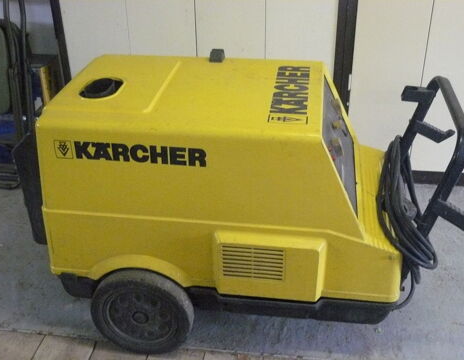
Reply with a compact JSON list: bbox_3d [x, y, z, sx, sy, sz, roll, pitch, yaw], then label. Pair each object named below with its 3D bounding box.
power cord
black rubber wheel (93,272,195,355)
[{"bbox_3d":[0.506,0.131,1.762,0.175,0.381,0.556,4,29,7],"label":"power cord"},{"bbox_3d":[-0.273,0.400,1.775,0.309,0.309,0.070,4,29,7],"label":"black rubber wheel"}]

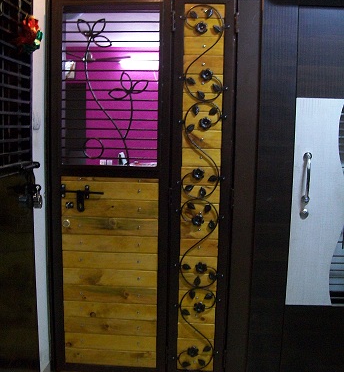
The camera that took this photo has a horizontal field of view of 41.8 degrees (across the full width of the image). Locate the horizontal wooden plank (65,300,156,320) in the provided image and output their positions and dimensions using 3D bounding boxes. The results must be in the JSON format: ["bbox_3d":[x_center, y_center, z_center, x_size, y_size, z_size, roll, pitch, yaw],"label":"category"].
[{"bbox_3d":[-0.344,0.700,2.529,0.526,0.091,0.020,1,6,3],"label":"horizontal wooden plank"}]

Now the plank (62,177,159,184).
[{"bbox_3d":[-0.335,-0.033,2.450,0.535,0.030,0.020,1,6,3],"label":"plank"}]

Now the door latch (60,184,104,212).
[{"bbox_3d":[-0.486,0.070,2.439,0.238,0.150,0.040,1,6,3],"label":"door latch"}]

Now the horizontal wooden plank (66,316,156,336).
[{"bbox_3d":[-0.345,0.789,2.538,0.523,0.088,0.020,1,6,3],"label":"horizontal wooden plank"}]

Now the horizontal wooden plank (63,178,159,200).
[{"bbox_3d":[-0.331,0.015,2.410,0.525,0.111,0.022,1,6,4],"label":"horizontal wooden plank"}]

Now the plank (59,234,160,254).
[{"bbox_3d":[-0.334,0.311,2.439,0.523,0.092,0.022,1,6,4],"label":"plank"}]

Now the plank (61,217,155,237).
[{"bbox_3d":[-0.333,0.216,2.430,0.524,0.098,0.022,1,6,4],"label":"plank"}]

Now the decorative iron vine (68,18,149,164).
[{"bbox_3d":[-0.321,-0.487,2.360,0.398,0.750,0.020,1,6,4],"label":"decorative iron vine"}]

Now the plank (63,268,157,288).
[{"bbox_3d":[-0.337,0.498,2.457,0.518,0.093,0.022,1,6,4],"label":"plank"}]

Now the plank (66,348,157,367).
[{"bbox_3d":[-0.340,0.948,2.501,0.507,0.087,0.022,1,6,4],"label":"plank"}]

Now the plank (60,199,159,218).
[{"bbox_3d":[-0.332,0.119,2.420,0.524,0.098,0.022,1,6,4],"label":"plank"}]

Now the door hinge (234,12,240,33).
[{"bbox_3d":[0.339,-0.840,2.314,0.024,0.105,0.020,1,6,3],"label":"door hinge"}]

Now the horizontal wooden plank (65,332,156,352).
[{"bbox_3d":[-0.340,0.858,2.492,0.508,0.093,0.022,1,6,4],"label":"horizontal wooden plank"}]

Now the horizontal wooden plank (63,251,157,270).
[{"bbox_3d":[-0.341,0.414,2.498,0.528,0.098,0.020,1,6,3],"label":"horizontal wooden plank"}]

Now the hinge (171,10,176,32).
[{"bbox_3d":[0.007,-0.855,2.329,0.024,0.105,0.020,1,6,3],"label":"hinge"}]

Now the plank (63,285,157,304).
[{"bbox_3d":[-0.343,0.607,2.519,0.527,0.096,0.020,1,6,3],"label":"plank"}]

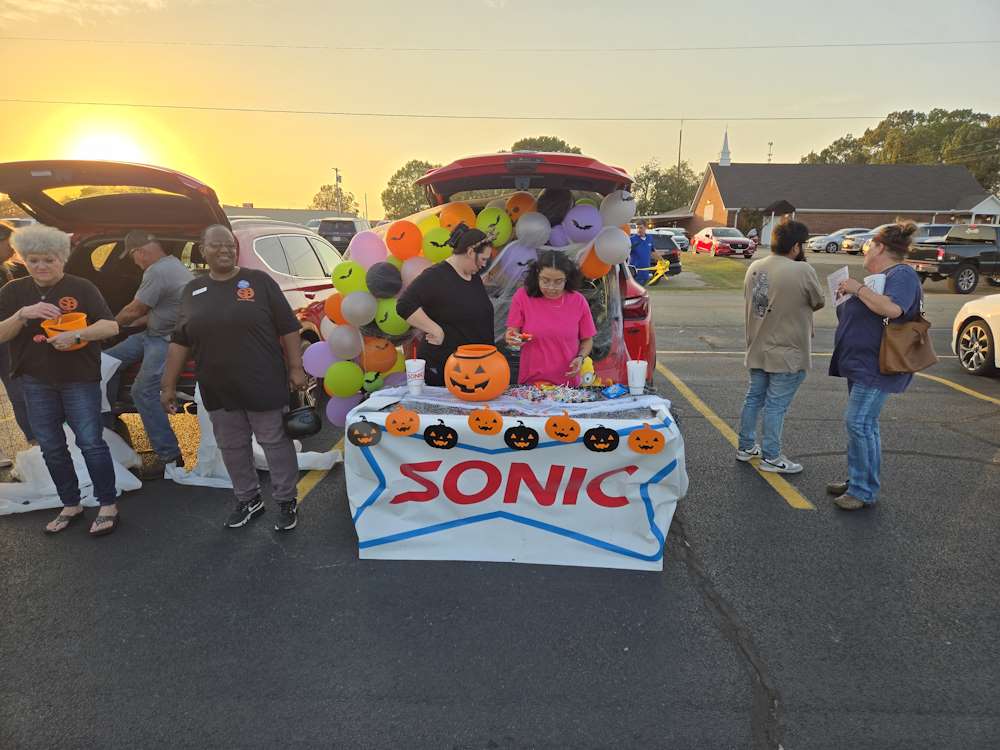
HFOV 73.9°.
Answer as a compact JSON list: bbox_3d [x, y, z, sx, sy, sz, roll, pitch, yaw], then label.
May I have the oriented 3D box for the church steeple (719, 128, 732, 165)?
[{"bbox_3d":[17.333,-17.440,51.000,0.870,2.850,0.870,0,12,0],"label":"church steeple"}]

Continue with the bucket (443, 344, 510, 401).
[{"bbox_3d":[-0.118,0.003,3.491,0.345,0.265,0.345,0,12,0],"label":"bucket"}]

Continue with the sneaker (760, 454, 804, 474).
[{"bbox_3d":[1.913,0.617,4.532,0.298,0.115,0.110,1,12,5],"label":"sneaker"}]

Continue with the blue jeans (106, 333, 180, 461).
[{"bbox_3d":[-2.364,0.127,4.356,0.520,0.870,0.420,0,13,-3],"label":"blue jeans"}]

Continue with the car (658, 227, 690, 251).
[{"bbox_3d":[10.745,-8.662,42.621,1.870,1.650,4.600,-1,13,-6],"label":"car"}]

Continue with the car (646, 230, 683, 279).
[{"bbox_3d":[4.891,-4.610,25.091,1.900,1.700,4.700,-1,13,-8],"label":"car"}]

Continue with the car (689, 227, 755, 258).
[{"bbox_3d":[11.228,-6.715,33.833,1.840,1.450,4.800,1,13,1],"label":"car"}]

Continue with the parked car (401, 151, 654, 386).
[{"bbox_3d":[0.352,-0.839,6.717,1.900,2.080,4.750,1,12,4],"label":"parked car"}]

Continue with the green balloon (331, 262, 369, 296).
[{"bbox_3d":[-1.062,-0.690,4.700,0.255,0.260,0.255,0,12,0],"label":"green balloon"}]

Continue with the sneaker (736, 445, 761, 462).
[{"bbox_3d":[1.856,0.558,4.787,0.290,0.120,0.110,-3,13,-17],"label":"sneaker"}]

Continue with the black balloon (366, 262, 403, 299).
[{"bbox_3d":[-0.834,-0.681,4.800,0.260,0.270,0.260,1,13,0],"label":"black balloon"}]

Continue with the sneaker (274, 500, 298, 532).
[{"bbox_3d":[-1.201,0.755,3.736,0.105,0.120,0.280,-1,13,-7],"label":"sneaker"}]

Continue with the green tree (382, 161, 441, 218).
[{"bbox_3d":[-10.707,-21.816,82.238,8.500,9.800,8.500,0,13,0],"label":"green tree"}]

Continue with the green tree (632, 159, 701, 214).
[{"bbox_3d":[16.440,-17.334,66.000,7.000,8.200,7.000,0,12,0],"label":"green tree"}]

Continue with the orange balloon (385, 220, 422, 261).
[{"bbox_3d":[-0.646,-0.901,4.450,0.250,0.270,0.250,0,13,0],"label":"orange balloon"}]

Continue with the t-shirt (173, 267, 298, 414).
[{"bbox_3d":[-1.414,-0.188,3.620,0.660,0.800,0.380,-1,13,-7],"label":"t-shirt"}]

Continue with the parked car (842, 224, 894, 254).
[{"bbox_3d":[22.041,-7.620,37.500,4.650,1.680,1.850,-1,13,-8],"label":"parked car"}]

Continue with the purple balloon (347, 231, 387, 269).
[{"bbox_3d":[-0.957,-0.903,4.800,0.270,0.280,0.270,1,13,0],"label":"purple balloon"}]

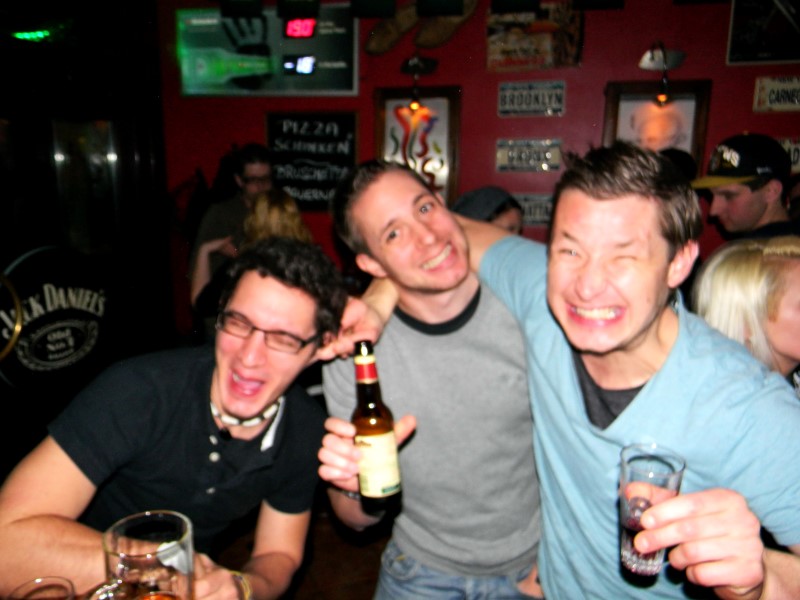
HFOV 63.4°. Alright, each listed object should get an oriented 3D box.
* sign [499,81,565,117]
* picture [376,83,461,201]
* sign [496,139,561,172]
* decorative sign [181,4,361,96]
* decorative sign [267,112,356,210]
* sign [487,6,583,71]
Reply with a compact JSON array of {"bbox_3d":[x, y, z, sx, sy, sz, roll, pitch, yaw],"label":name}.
[{"bbox_3d":[0.609,-0.927,2.996,0.298,0.153,0.020,3,9,13],"label":"sign"},{"bbox_3d":[0.082,-0.706,3.174,0.415,0.645,0.040,2,12,8],"label":"picture"},{"bbox_3d":[0.604,-0.679,3.036,0.294,0.153,0.020,3,9,13],"label":"sign"},{"bbox_3d":[-0.647,-1.232,3.223,0.959,0.426,0.070,3,9,13],"label":"decorative sign"},{"bbox_3d":[-0.443,-0.694,3.279,0.488,0.492,0.030,3,9,13],"label":"decorative sign"},{"bbox_3d":[0.614,-1.196,2.950,0.422,0.279,0.025,3,9,13],"label":"sign"}]

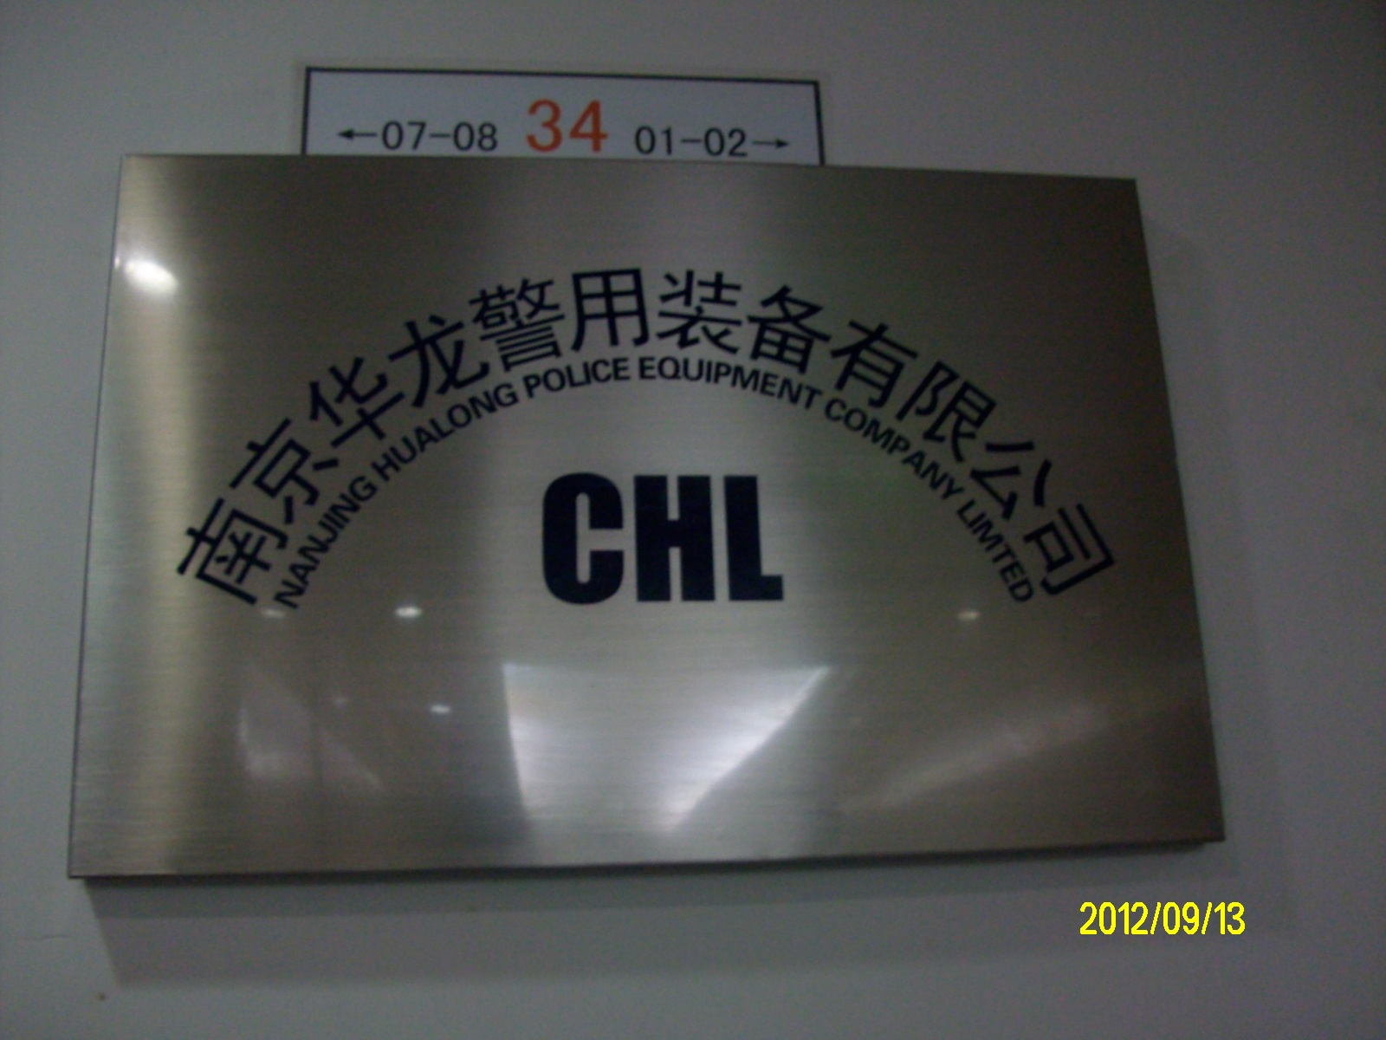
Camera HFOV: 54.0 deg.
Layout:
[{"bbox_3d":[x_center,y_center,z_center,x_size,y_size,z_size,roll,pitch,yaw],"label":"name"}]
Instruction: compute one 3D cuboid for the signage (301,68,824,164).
[{"bbox_3d":[-0.076,-0.242,0.831,0.318,0.073,0.010,0,-15,-6],"label":"signage"}]

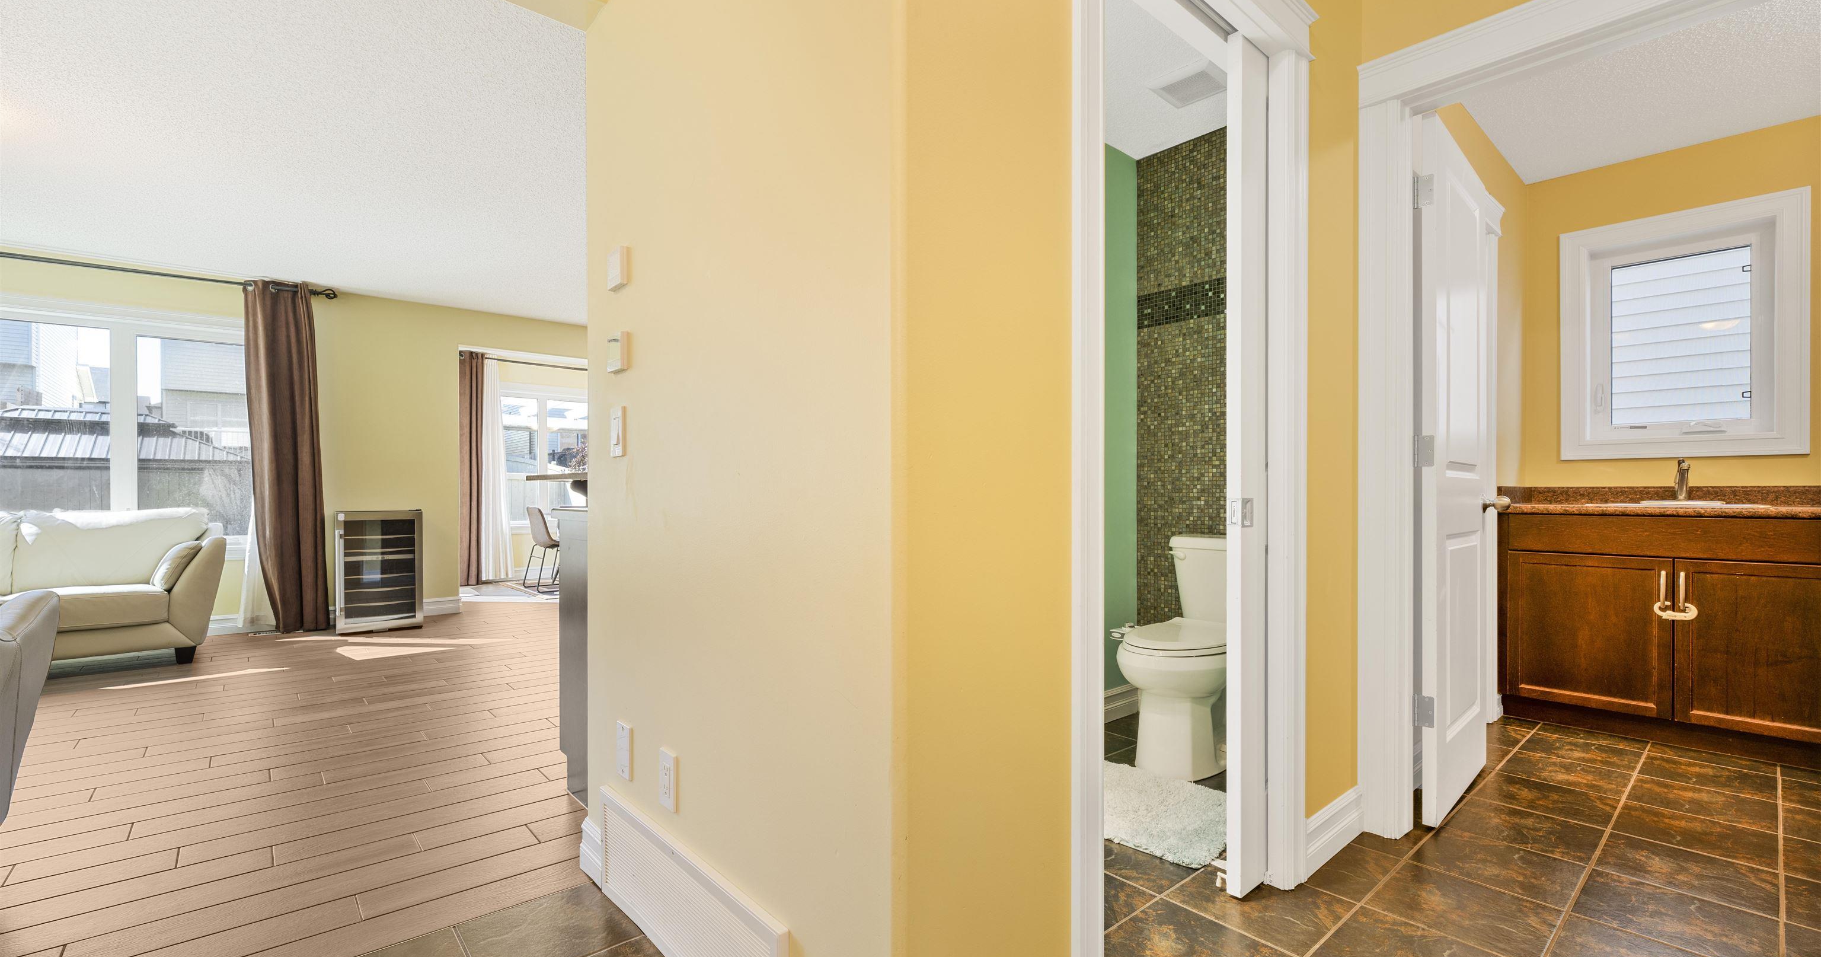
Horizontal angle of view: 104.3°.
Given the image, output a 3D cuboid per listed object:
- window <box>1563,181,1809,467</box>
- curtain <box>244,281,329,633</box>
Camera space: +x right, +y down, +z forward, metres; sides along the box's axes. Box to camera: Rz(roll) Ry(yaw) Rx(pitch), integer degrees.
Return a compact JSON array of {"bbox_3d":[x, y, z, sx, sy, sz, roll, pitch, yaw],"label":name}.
[{"bbox_3d":[3.315,-0.615,3.072,0.090,1.045,0.717,1,-1,-42],"label":"window"},{"bbox_3d":[-4.221,-0.142,4.799,0.461,2.350,0.120,1,-1,-40],"label":"curtain"}]

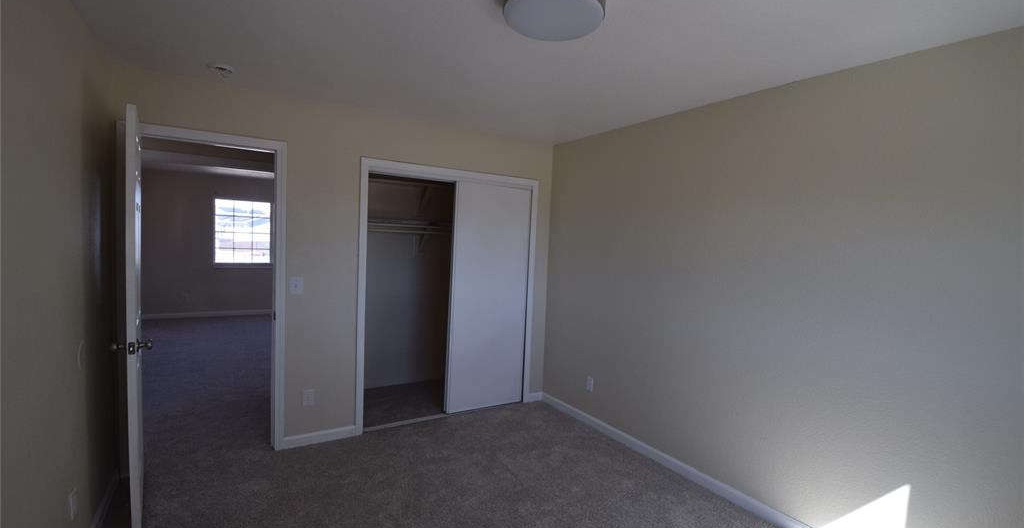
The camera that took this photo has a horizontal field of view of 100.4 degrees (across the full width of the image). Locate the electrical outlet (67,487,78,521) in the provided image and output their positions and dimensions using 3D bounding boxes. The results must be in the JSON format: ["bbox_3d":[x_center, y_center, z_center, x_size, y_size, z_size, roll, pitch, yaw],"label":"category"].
[{"bbox_3d":[-1.809,0.989,1.761,0.010,0.115,0.072,0,4,-34],"label":"electrical outlet"}]

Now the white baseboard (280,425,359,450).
[{"bbox_3d":[-1.379,1.253,3.085,0.480,0.080,0.015,0,4,-34],"label":"white baseboard"}]

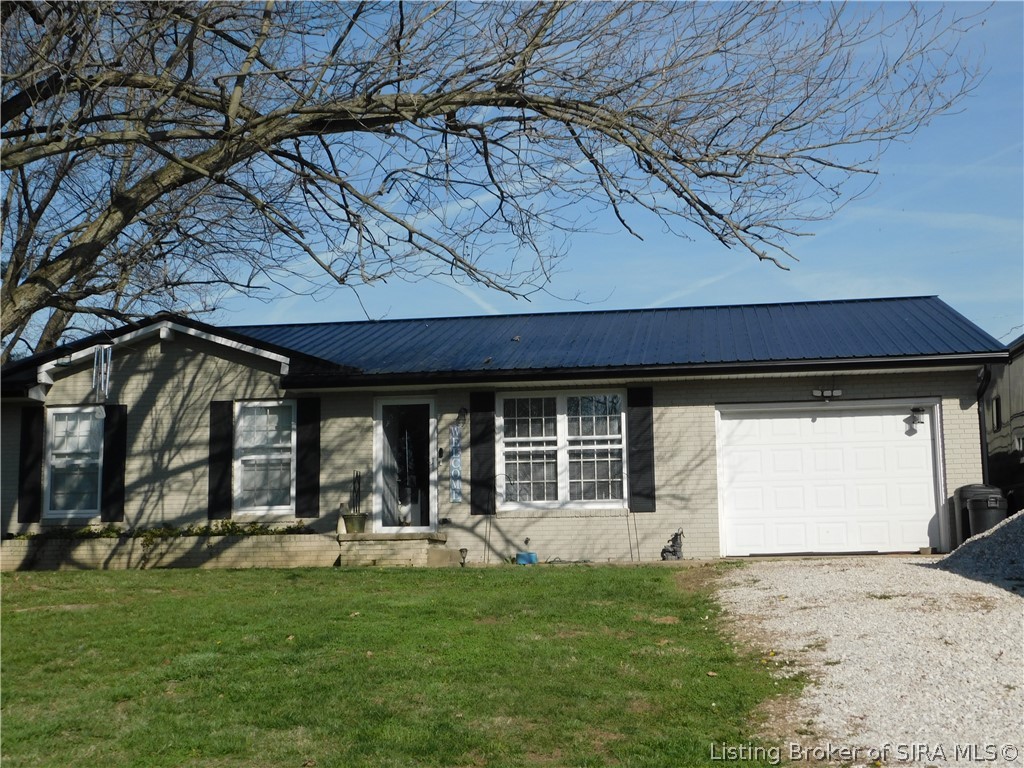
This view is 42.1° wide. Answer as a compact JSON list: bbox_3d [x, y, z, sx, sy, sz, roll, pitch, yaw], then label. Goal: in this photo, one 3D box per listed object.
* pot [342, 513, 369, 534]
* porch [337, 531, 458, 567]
[{"bbox_3d":[-2.237,2.006,19.050,0.365,0.300,0.365,-1,-8,0],"label":"pot"},{"bbox_3d":[-1.565,2.420,19.300,1.570,0.470,1.400,-2,-8,8],"label":"porch"}]

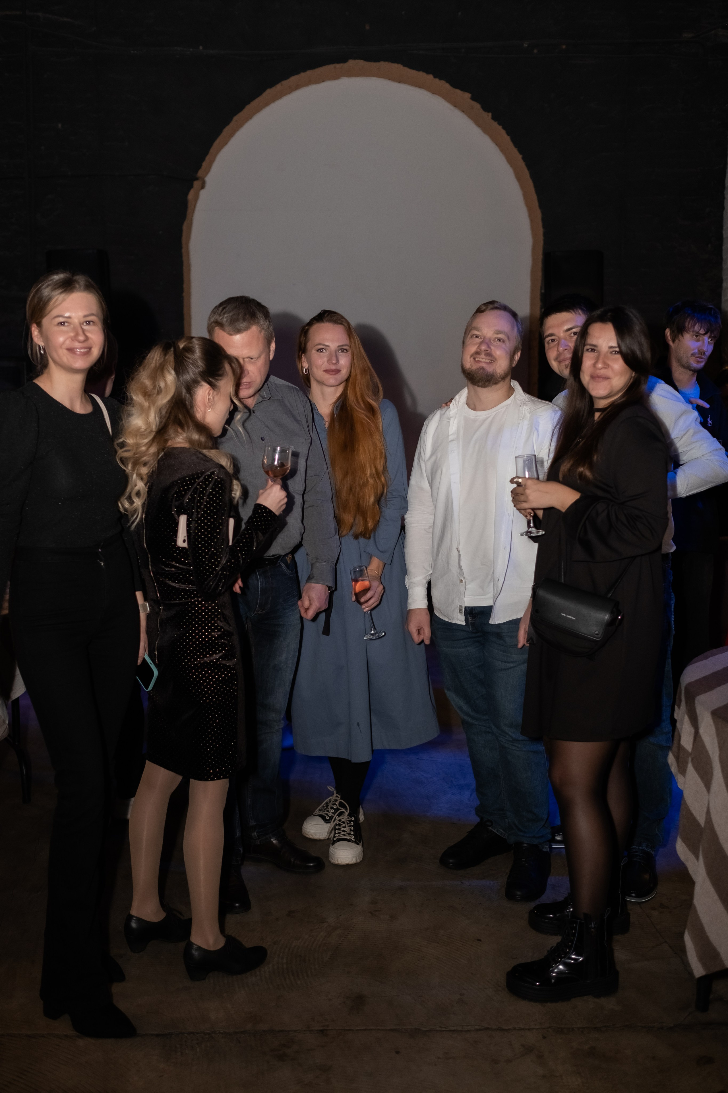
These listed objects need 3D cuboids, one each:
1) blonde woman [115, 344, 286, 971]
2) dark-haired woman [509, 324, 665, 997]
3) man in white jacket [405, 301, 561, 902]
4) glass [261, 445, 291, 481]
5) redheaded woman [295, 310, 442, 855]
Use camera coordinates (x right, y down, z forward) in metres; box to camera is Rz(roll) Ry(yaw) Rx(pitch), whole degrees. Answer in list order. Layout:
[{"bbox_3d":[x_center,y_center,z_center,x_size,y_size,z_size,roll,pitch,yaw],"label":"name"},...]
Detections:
[{"bbox_3d":[-0.426,0.268,2.731,0.460,1.620,0.410,-3,7,-28],"label":"blonde woman"},{"bbox_3d":[0.529,0.243,2.678,0.440,1.690,0.440,-3,7,-33],"label":"dark-haired woman"},{"bbox_3d":[0.384,0.138,3.260,0.520,1.780,0.400,1,6,11],"label":"man in white jacket"},{"bbox_3d":[-0.226,-0.174,2.749,0.076,0.180,0.076,0,6,0],"label":"glass"},{"bbox_3d":[-0.001,0.125,3.470,0.490,1.760,0.380,1,6,7],"label":"redheaded woman"}]

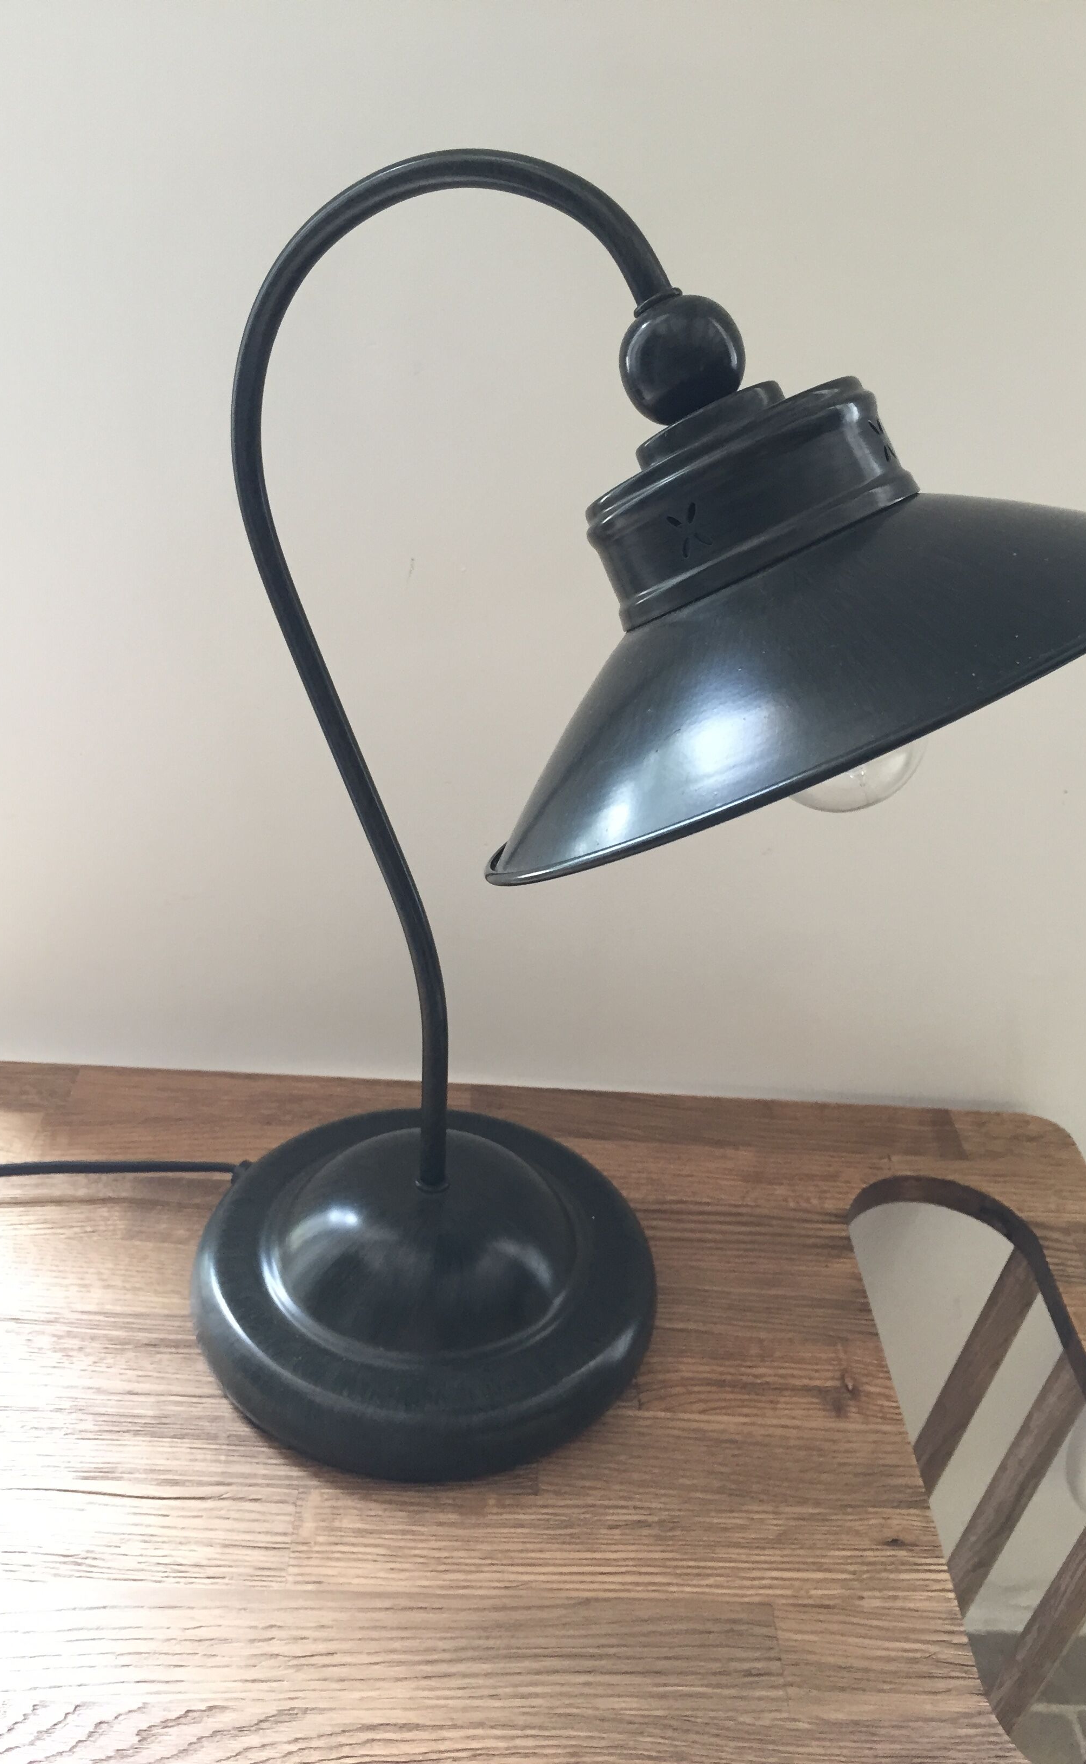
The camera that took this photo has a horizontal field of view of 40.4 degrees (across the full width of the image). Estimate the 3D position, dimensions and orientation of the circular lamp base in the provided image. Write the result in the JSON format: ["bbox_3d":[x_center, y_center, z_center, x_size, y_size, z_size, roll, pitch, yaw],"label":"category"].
[{"bbox_3d":[-0.047,0.150,0.615,0.195,0.065,0.195,3,32,-5],"label":"circular lamp base"}]

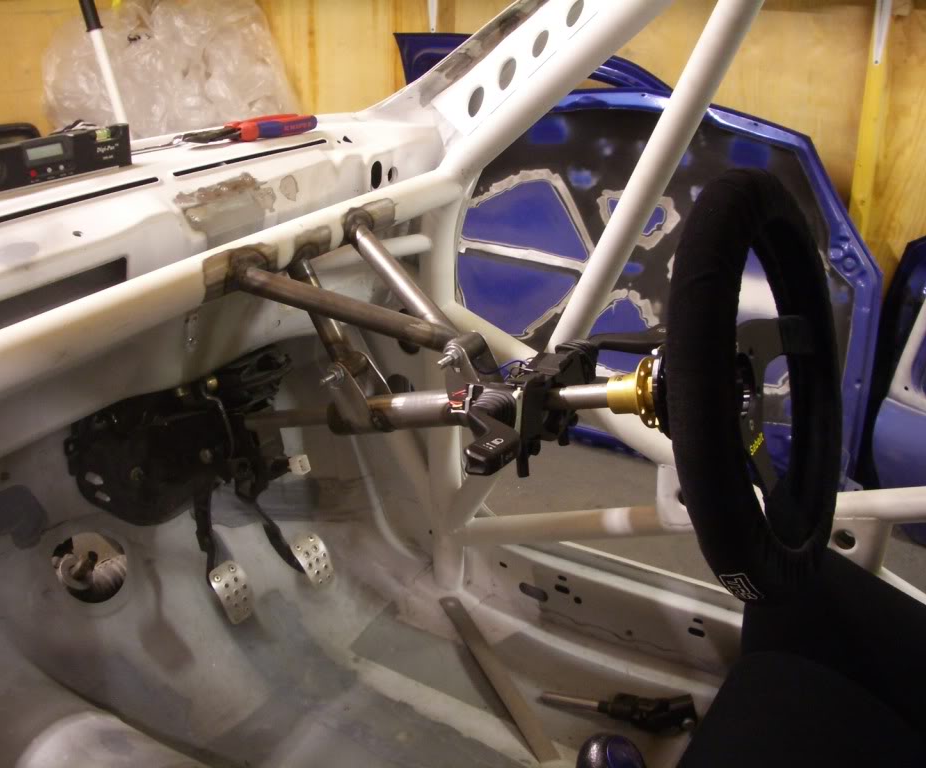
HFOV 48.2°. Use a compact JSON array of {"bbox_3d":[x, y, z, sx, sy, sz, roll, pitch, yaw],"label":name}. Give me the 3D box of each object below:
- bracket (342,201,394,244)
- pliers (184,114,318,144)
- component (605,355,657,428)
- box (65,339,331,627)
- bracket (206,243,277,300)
[{"bbox_3d":[-0.096,-0.171,1.093,0.046,0.043,0.080,12,26,27],"label":"bracket"},{"bbox_3d":[-0.285,-0.338,1.380,0.053,0.024,0.190,21,30,40],"label":"pliers"},{"bbox_3d":[0.151,0.008,0.900,0.048,0.062,0.062,-4,17,33],"label":"component"},{"bbox_3d":[-0.299,0.109,1.237,0.220,0.280,0.260,12,26,27],"label":"box"},{"bbox_3d":[-0.196,-0.102,0.930,0.046,0.043,0.088,12,26,27],"label":"bracket"}]

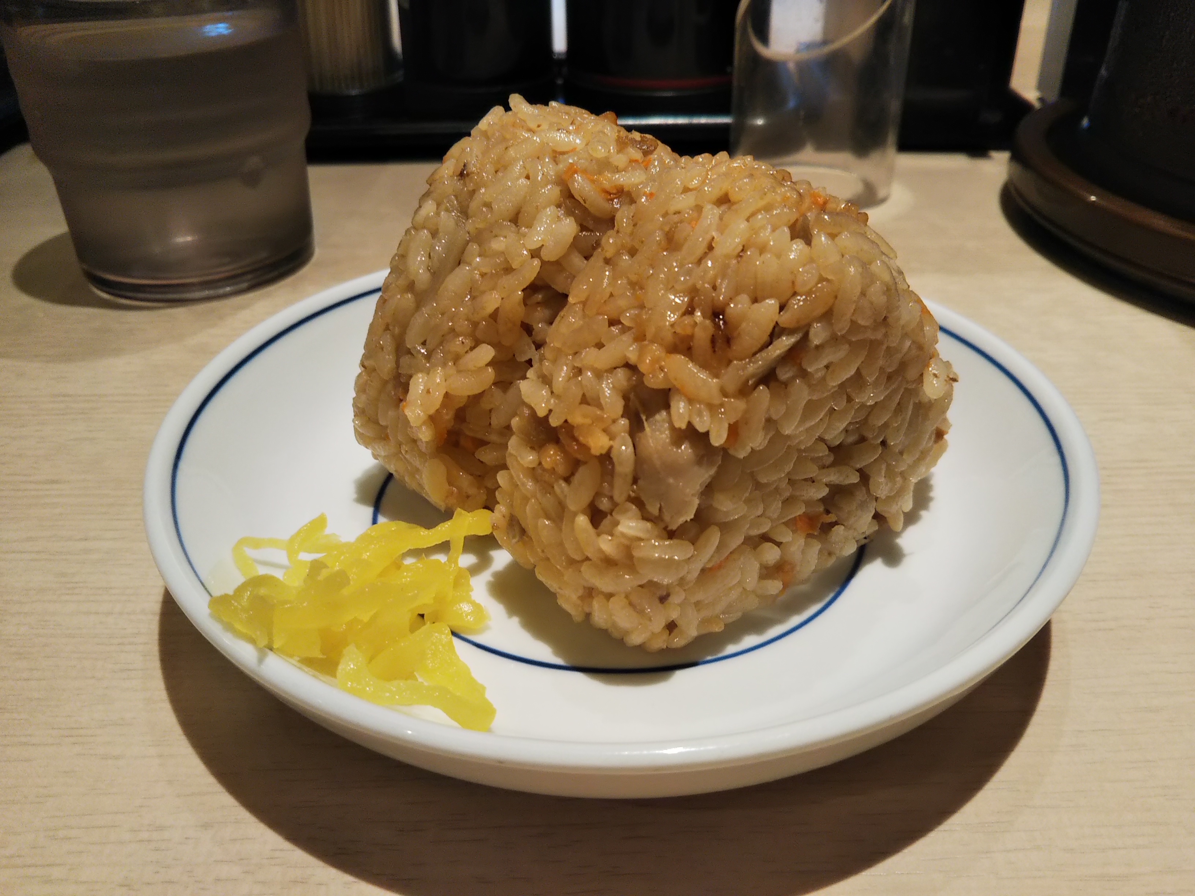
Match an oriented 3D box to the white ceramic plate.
[{"bbox_3d":[0.003,0.004,0.182,0.152,0.030,0.152,0,32,0],"label":"white ceramic plate"}]

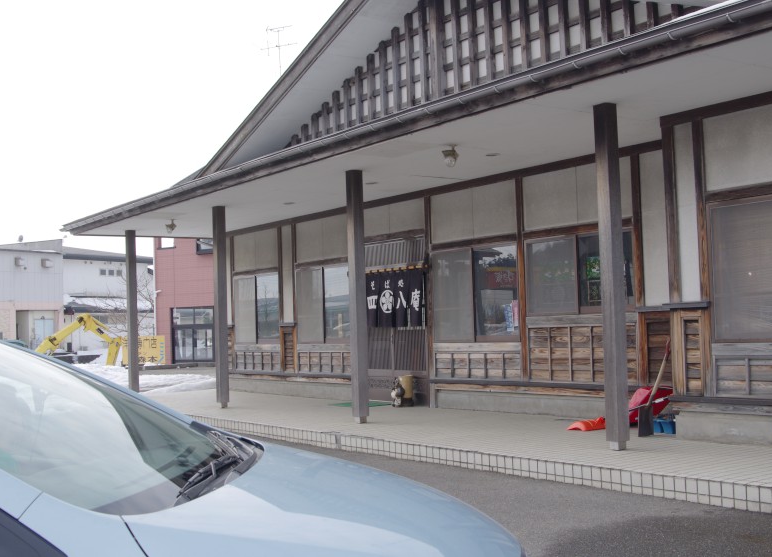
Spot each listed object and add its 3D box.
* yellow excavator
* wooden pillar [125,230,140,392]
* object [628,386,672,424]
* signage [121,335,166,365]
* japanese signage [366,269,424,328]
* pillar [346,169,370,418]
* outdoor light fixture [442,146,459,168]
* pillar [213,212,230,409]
[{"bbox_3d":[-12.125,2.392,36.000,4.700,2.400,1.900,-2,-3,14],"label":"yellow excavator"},{"bbox_3d":[-4.668,0.657,18.023,0.146,3.069,0.146,1,-4,-36],"label":"wooden pillar"},{"bbox_3d":[2.676,1.305,10.050,0.330,0.370,0.420,1,-4,-36],"label":"object"},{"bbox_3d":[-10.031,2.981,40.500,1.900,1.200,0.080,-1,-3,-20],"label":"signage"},{"bbox_3d":[0.098,0.293,14.385,0.060,0.900,1.460,1,-4,-36],"label":"japanese signage"},{"bbox_3d":[-0.345,0.213,11.968,0.146,3.069,0.146,1,-4,-36],"label":"pillar"},{"bbox_3d":[0.691,-1.296,10.474,0.135,0.220,0.125,1,-4,-36],"label":"outdoor light fixture"},{"bbox_3d":[-2.525,0.437,15.016,0.146,3.069,0.146,1,-4,-36],"label":"pillar"}]

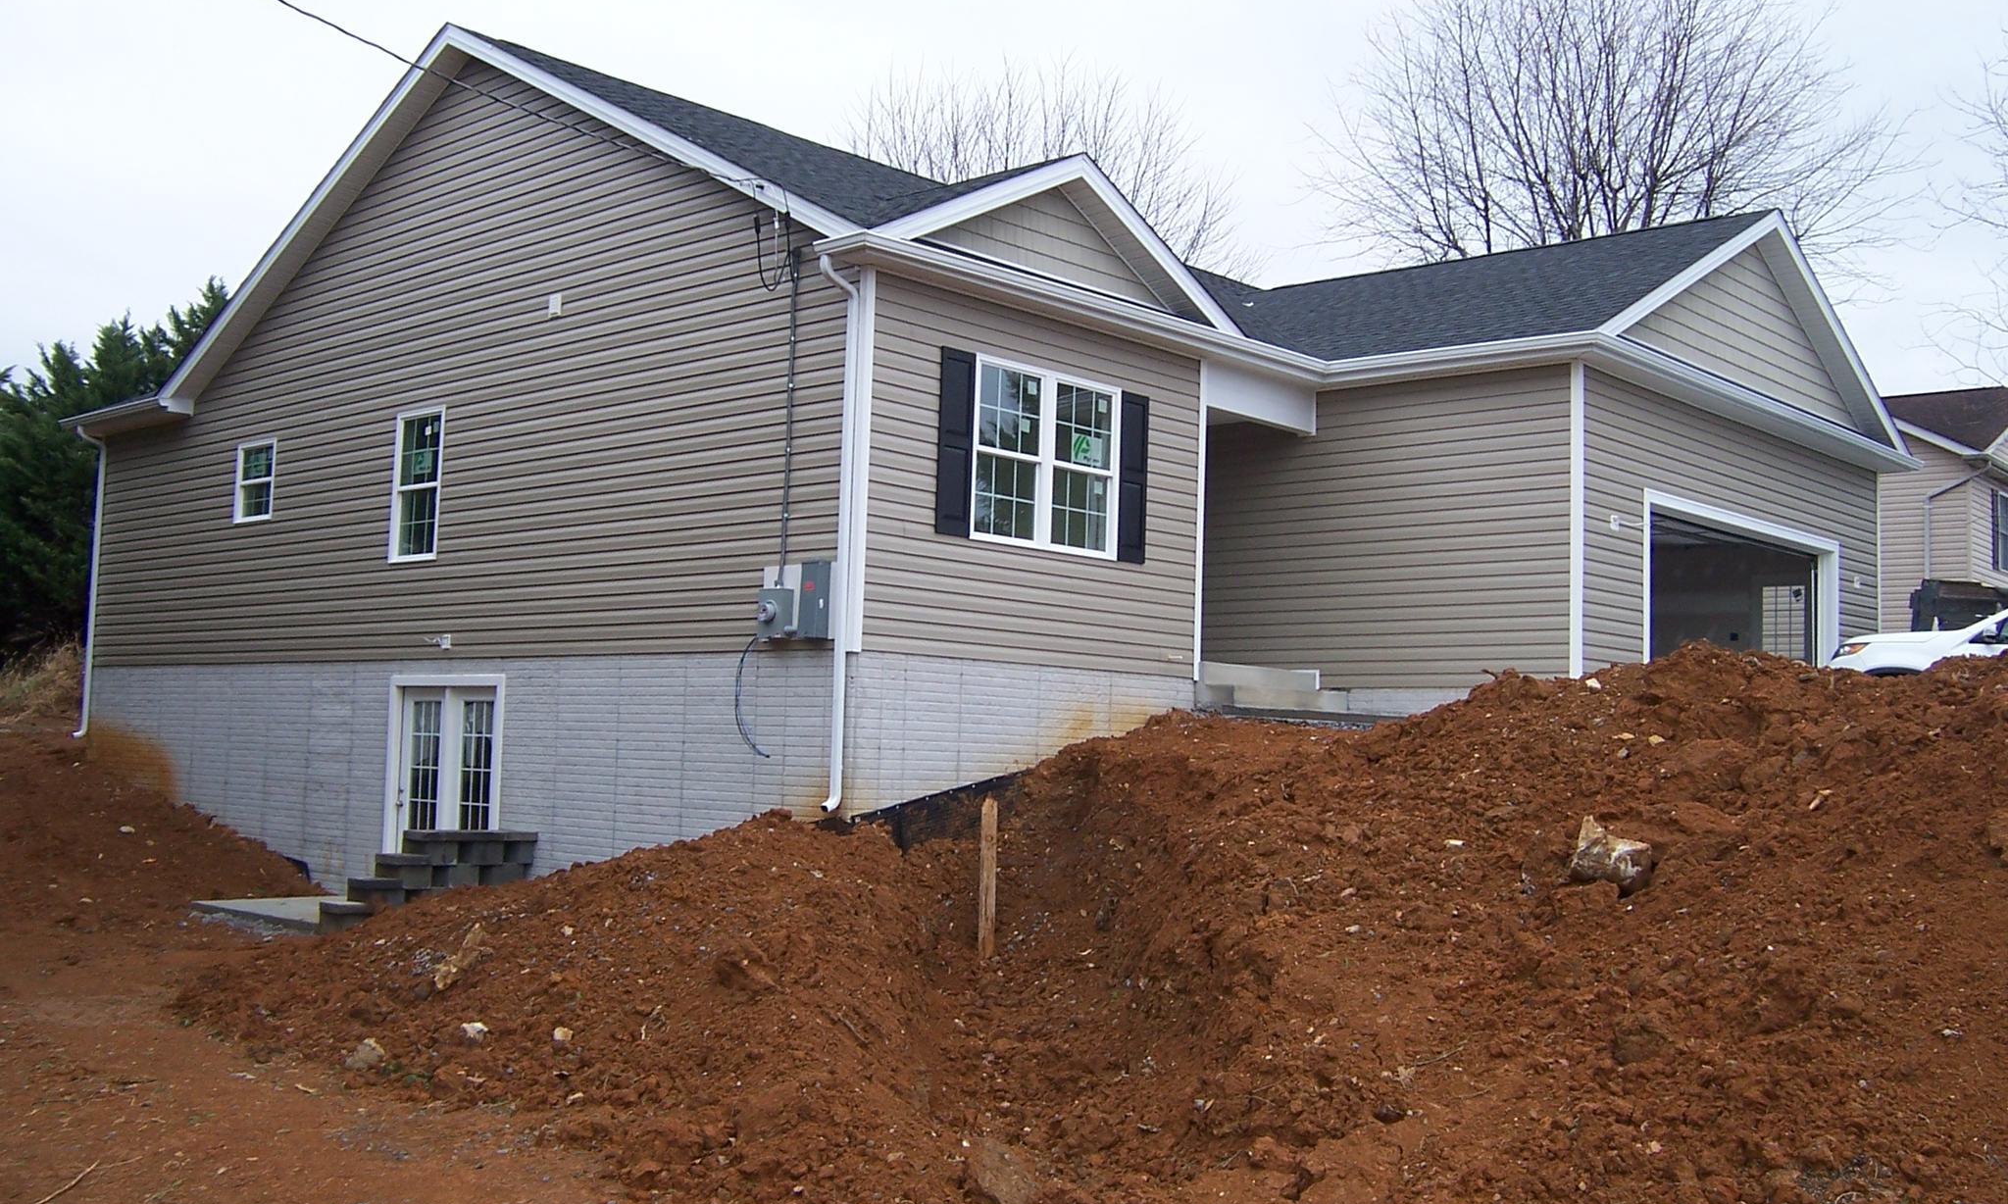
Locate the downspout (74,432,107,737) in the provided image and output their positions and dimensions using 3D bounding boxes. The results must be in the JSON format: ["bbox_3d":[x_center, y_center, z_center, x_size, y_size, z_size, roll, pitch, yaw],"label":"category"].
[{"bbox_3d":[-11.750,-0.245,24.363,0.090,3.927,0.360,-3,-6,43],"label":"downspout"}]

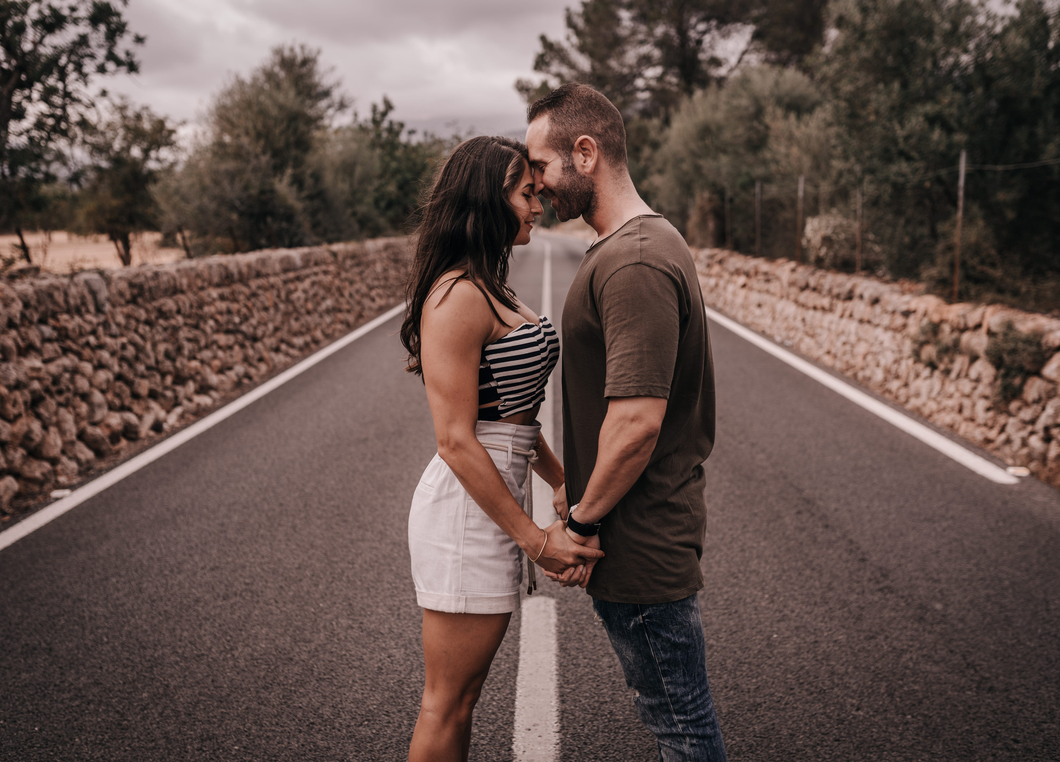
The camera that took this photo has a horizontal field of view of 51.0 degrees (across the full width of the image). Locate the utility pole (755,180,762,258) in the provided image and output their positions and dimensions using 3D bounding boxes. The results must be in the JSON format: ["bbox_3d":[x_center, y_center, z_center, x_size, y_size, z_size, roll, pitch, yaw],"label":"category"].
[{"bbox_3d":[4.349,-3.049,21.161,0.080,1.530,0.080,0,8,1],"label":"utility pole"}]

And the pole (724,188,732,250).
[{"bbox_3d":[4.405,-3.595,24.611,0.080,1.500,0.080,0,8,1],"label":"pole"}]

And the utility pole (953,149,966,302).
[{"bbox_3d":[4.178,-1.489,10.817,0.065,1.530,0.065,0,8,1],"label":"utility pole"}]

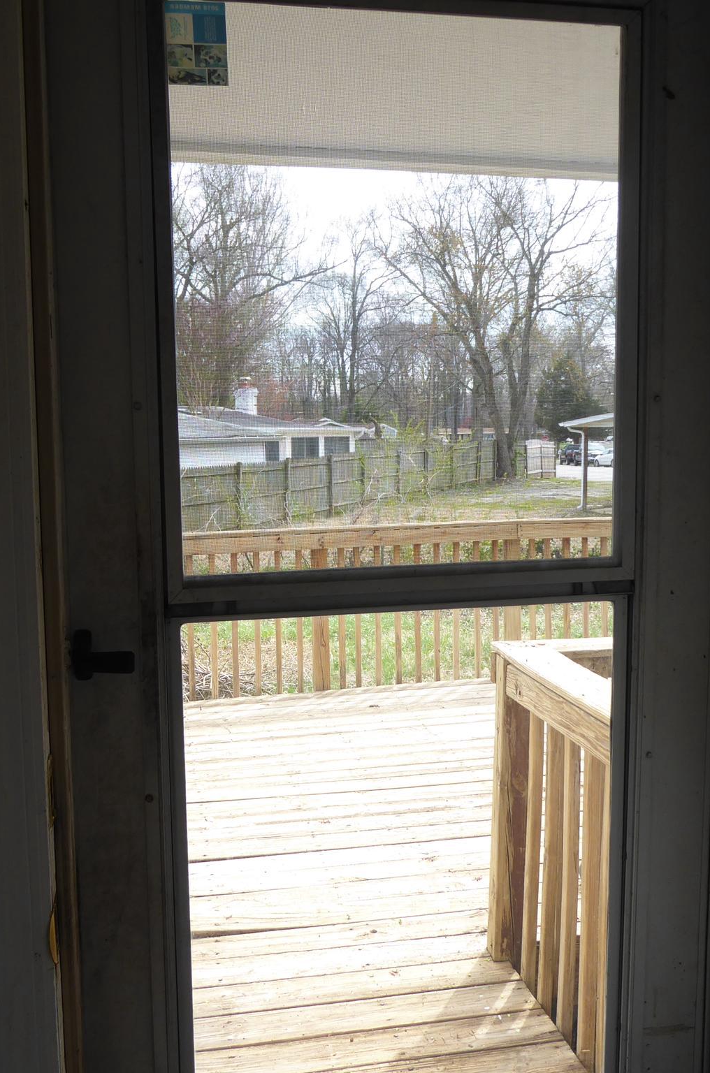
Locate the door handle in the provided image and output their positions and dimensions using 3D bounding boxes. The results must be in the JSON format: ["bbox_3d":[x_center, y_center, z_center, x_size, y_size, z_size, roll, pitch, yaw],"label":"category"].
[{"bbox_3d":[-0.278,0.130,1.090,0.071,0.055,0.038,-2,6,-11],"label":"door handle"}]

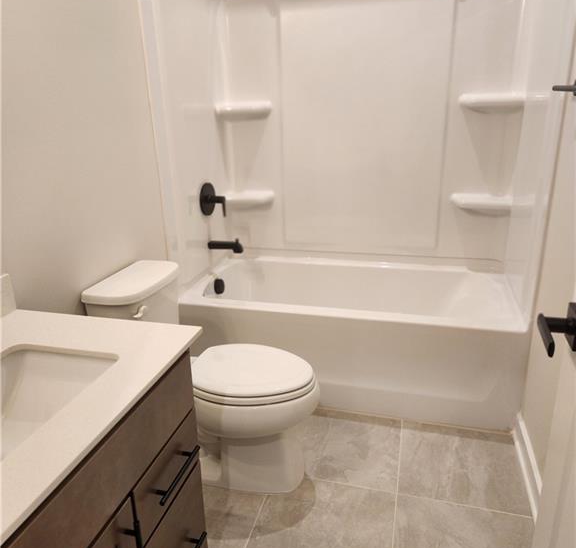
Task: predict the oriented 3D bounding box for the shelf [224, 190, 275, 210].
[{"bbox_3d":[-0.213,-0.420,2.887,0.272,0.097,0.135,4,21,14],"label":"shelf"}]

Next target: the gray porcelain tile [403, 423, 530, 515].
[{"bbox_3d":[0.685,0.758,2.049,0.458,0.012,0.458,4,21,14],"label":"gray porcelain tile"}]

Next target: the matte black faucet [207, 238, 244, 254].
[{"bbox_3d":[-0.326,-0.151,2.679,0.193,0.080,0.050,4,21,14],"label":"matte black faucet"}]

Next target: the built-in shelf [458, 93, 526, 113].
[{"bbox_3d":[0.964,-0.806,2.417,0.299,0.092,0.135,4,21,14],"label":"built-in shelf"}]

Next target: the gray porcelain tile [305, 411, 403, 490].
[{"bbox_3d":[0.236,0.728,2.163,0.464,0.012,0.458,4,21,14],"label":"gray porcelain tile"}]

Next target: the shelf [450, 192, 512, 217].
[{"bbox_3d":[0.977,-0.346,2.583,0.295,0.098,0.135,4,21,14],"label":"shelf"}]

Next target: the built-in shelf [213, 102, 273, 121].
[{"bbox_3d":[-0.222,-0.869,2.724,0.277,0.094,0.135,4,21,14],"label":"built-in shelf"}]

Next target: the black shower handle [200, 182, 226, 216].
[{"bbox_3d":[-0.369,-0.377,2.613,0.113,0.173,0.170,4,21,14],"label":"black shower handle"}]

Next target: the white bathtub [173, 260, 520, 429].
[{"bbox_3d":[0.320,0.284,2.647,1.518,0.488,0.764,4,21,14],"label":"white bathtub"}]

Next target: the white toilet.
[{"bbox_3d":[-0.256,0.398,1.937,0.777,0.785,0.410,4,21,14],"label":"white toilet"}]

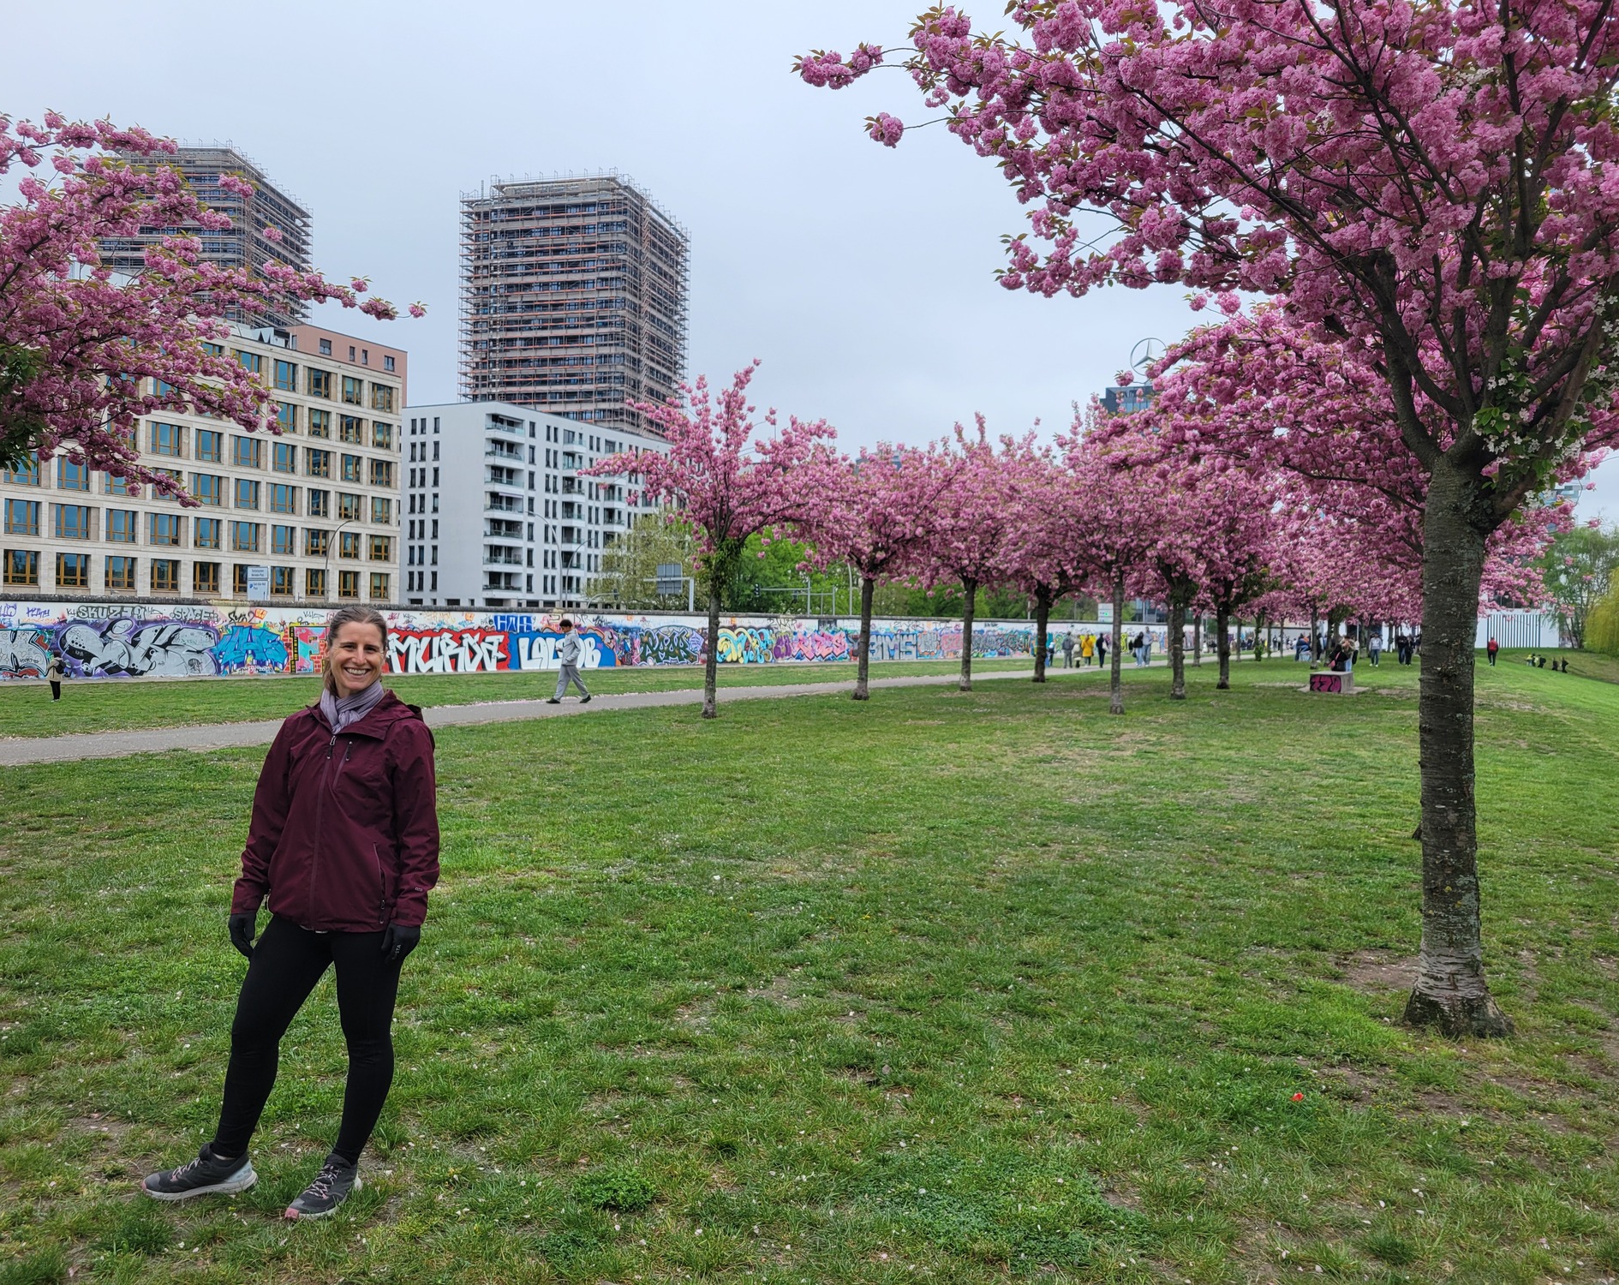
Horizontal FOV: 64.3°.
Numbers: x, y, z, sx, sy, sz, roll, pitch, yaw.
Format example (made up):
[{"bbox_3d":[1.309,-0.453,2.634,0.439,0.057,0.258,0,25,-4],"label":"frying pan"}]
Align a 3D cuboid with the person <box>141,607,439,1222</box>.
[{"bbox_3d":[-1.467,0.763,3.640,0.780,1.700,0.520,1,1,10],"label":"person"}]

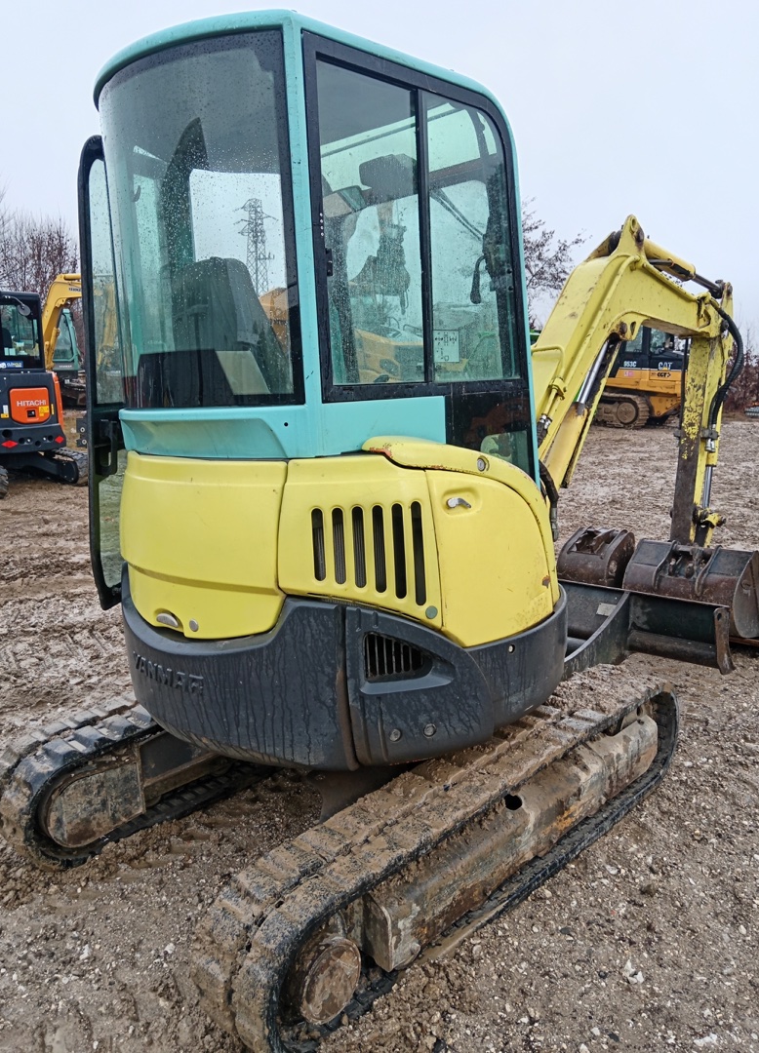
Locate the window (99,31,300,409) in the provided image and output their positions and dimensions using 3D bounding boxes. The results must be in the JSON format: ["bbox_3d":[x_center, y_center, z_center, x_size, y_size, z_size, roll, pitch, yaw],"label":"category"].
[{"bbox_3d":[-0.563,-0.762,2.219,0.889,0.848,0.242,10,17,42],"label":"window"}]

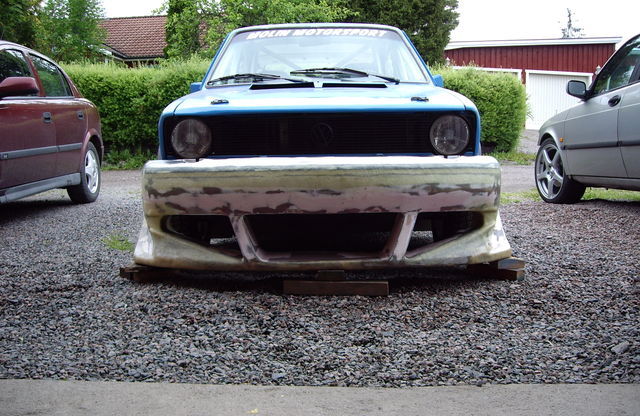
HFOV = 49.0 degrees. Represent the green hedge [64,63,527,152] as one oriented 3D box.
[{"bbox_3d":[-0.650,-1.870,13.300,9.000,1.680,1.300,0,7,0],"label":"green hedge"}]

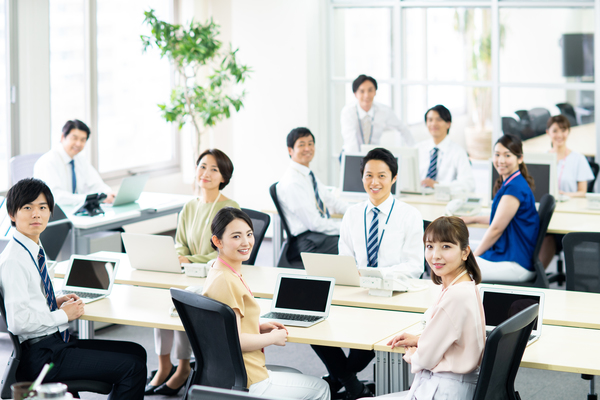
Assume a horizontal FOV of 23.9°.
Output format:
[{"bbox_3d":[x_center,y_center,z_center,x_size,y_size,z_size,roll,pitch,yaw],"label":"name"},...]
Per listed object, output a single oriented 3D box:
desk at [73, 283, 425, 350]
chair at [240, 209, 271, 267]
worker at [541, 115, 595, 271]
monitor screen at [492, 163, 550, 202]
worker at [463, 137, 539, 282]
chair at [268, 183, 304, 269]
[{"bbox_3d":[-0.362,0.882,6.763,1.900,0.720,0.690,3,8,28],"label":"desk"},{"bbox_3d":[-0.503,0.577,8.234,0.600,0.950,0.600,4,9,33],"label":"chair"},{"bbox_3d":[1.967,0.080,10.393,0.480,1.310,0.620,3,8,26],"label":"worker"},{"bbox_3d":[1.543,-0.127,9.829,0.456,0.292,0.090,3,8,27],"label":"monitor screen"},{"bbox_3d":[1.156,0.326,8.550,0.660,1.320,0.500,-2,7,-8],"label":"worker"},{"bbox_3d":[0.101,0.380,9.225,0.600,0.950,0.570,2,7,14],"label":"chair"}]

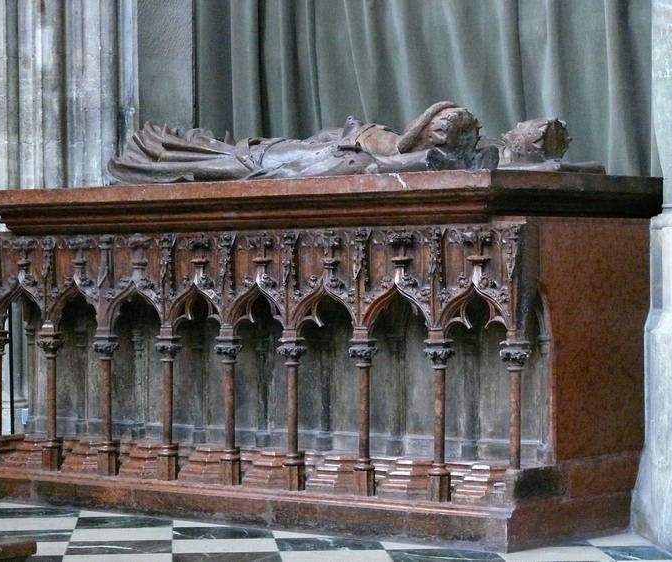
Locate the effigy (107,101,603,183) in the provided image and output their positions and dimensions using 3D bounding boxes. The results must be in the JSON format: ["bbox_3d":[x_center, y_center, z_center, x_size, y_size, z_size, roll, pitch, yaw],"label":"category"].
[{"bbox_3d":[0.007,-0.569,9.627,2.239,0.289,0.925,0,1,40],"label":"effigy"}]

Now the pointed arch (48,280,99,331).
[{"bbox_3d":[-1.269,0.124,10.686,0.352,0.247,0.092,0,1,40],"label":"pointed arch"}]

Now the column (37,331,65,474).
[{"bbox_3d":[-1.283,0.543,9.904,0.102,0.630,0.102,0,0,41],"label":"column"}]

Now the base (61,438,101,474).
[{"bbox_3d":[-1.130,0.784,9.807,0.288,0.152,0.148,0,0,41],"label":"base"}]

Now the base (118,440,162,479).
[{"bbox_3d":[-0.931,0.852,10.438,0.256,0.172,0.132,0,1,40],"label":"base"}]

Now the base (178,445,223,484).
[{"bbox_3d":[-0.567,0.783,9.321,0.288,0.152,0.148,0,0,41],"label":"base"}]

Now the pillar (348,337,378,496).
[{"bbox_3d":[0.116,0.541,8.699,0.102,0.630,0.102,0,0,41],"label":"pillar"}]

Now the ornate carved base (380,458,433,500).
[{"bbox_3d":[0.278,0.782,8.595,0.288,0.152,0.148,0,0,41],"label":"ornate carved base"}]

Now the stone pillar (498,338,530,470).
[{"bbox_3d":[0.689,0.480,8.405,0.111,0.498,0.111,0,0,0],"label":"stone pillar"}]

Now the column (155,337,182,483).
[{"bbox_3d":[-0.731,0.547,9.581,0.111,0.633,0.111,0,0,0],"label":"column"}]

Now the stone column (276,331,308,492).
[{"bbox_3d":[-0.175,0.542,8.950,0.102,0.630,0.102,0,0,41],"label":"stone column"}]

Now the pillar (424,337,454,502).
[{"bbox_3d":[0.409,0.546,8.638,0.111,0.633,0.111,0,0,0],"label":"pillar"}]

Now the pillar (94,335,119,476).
[{"bbox_3d":[-1.026,0.551,9.825,0.111,0.627,0.111,0,0,0],"label":"pillar"}]

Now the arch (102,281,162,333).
[{"bbox_3d":[-0.960,0.126,10.427,0.352,0.239,0.092,0,1,40],"label":"arch"}]

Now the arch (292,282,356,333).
[{"bbox_3d":[-0.035,0.107,8.819,0.332,0.200,0.084,0,0,41],"label":"arch"}]

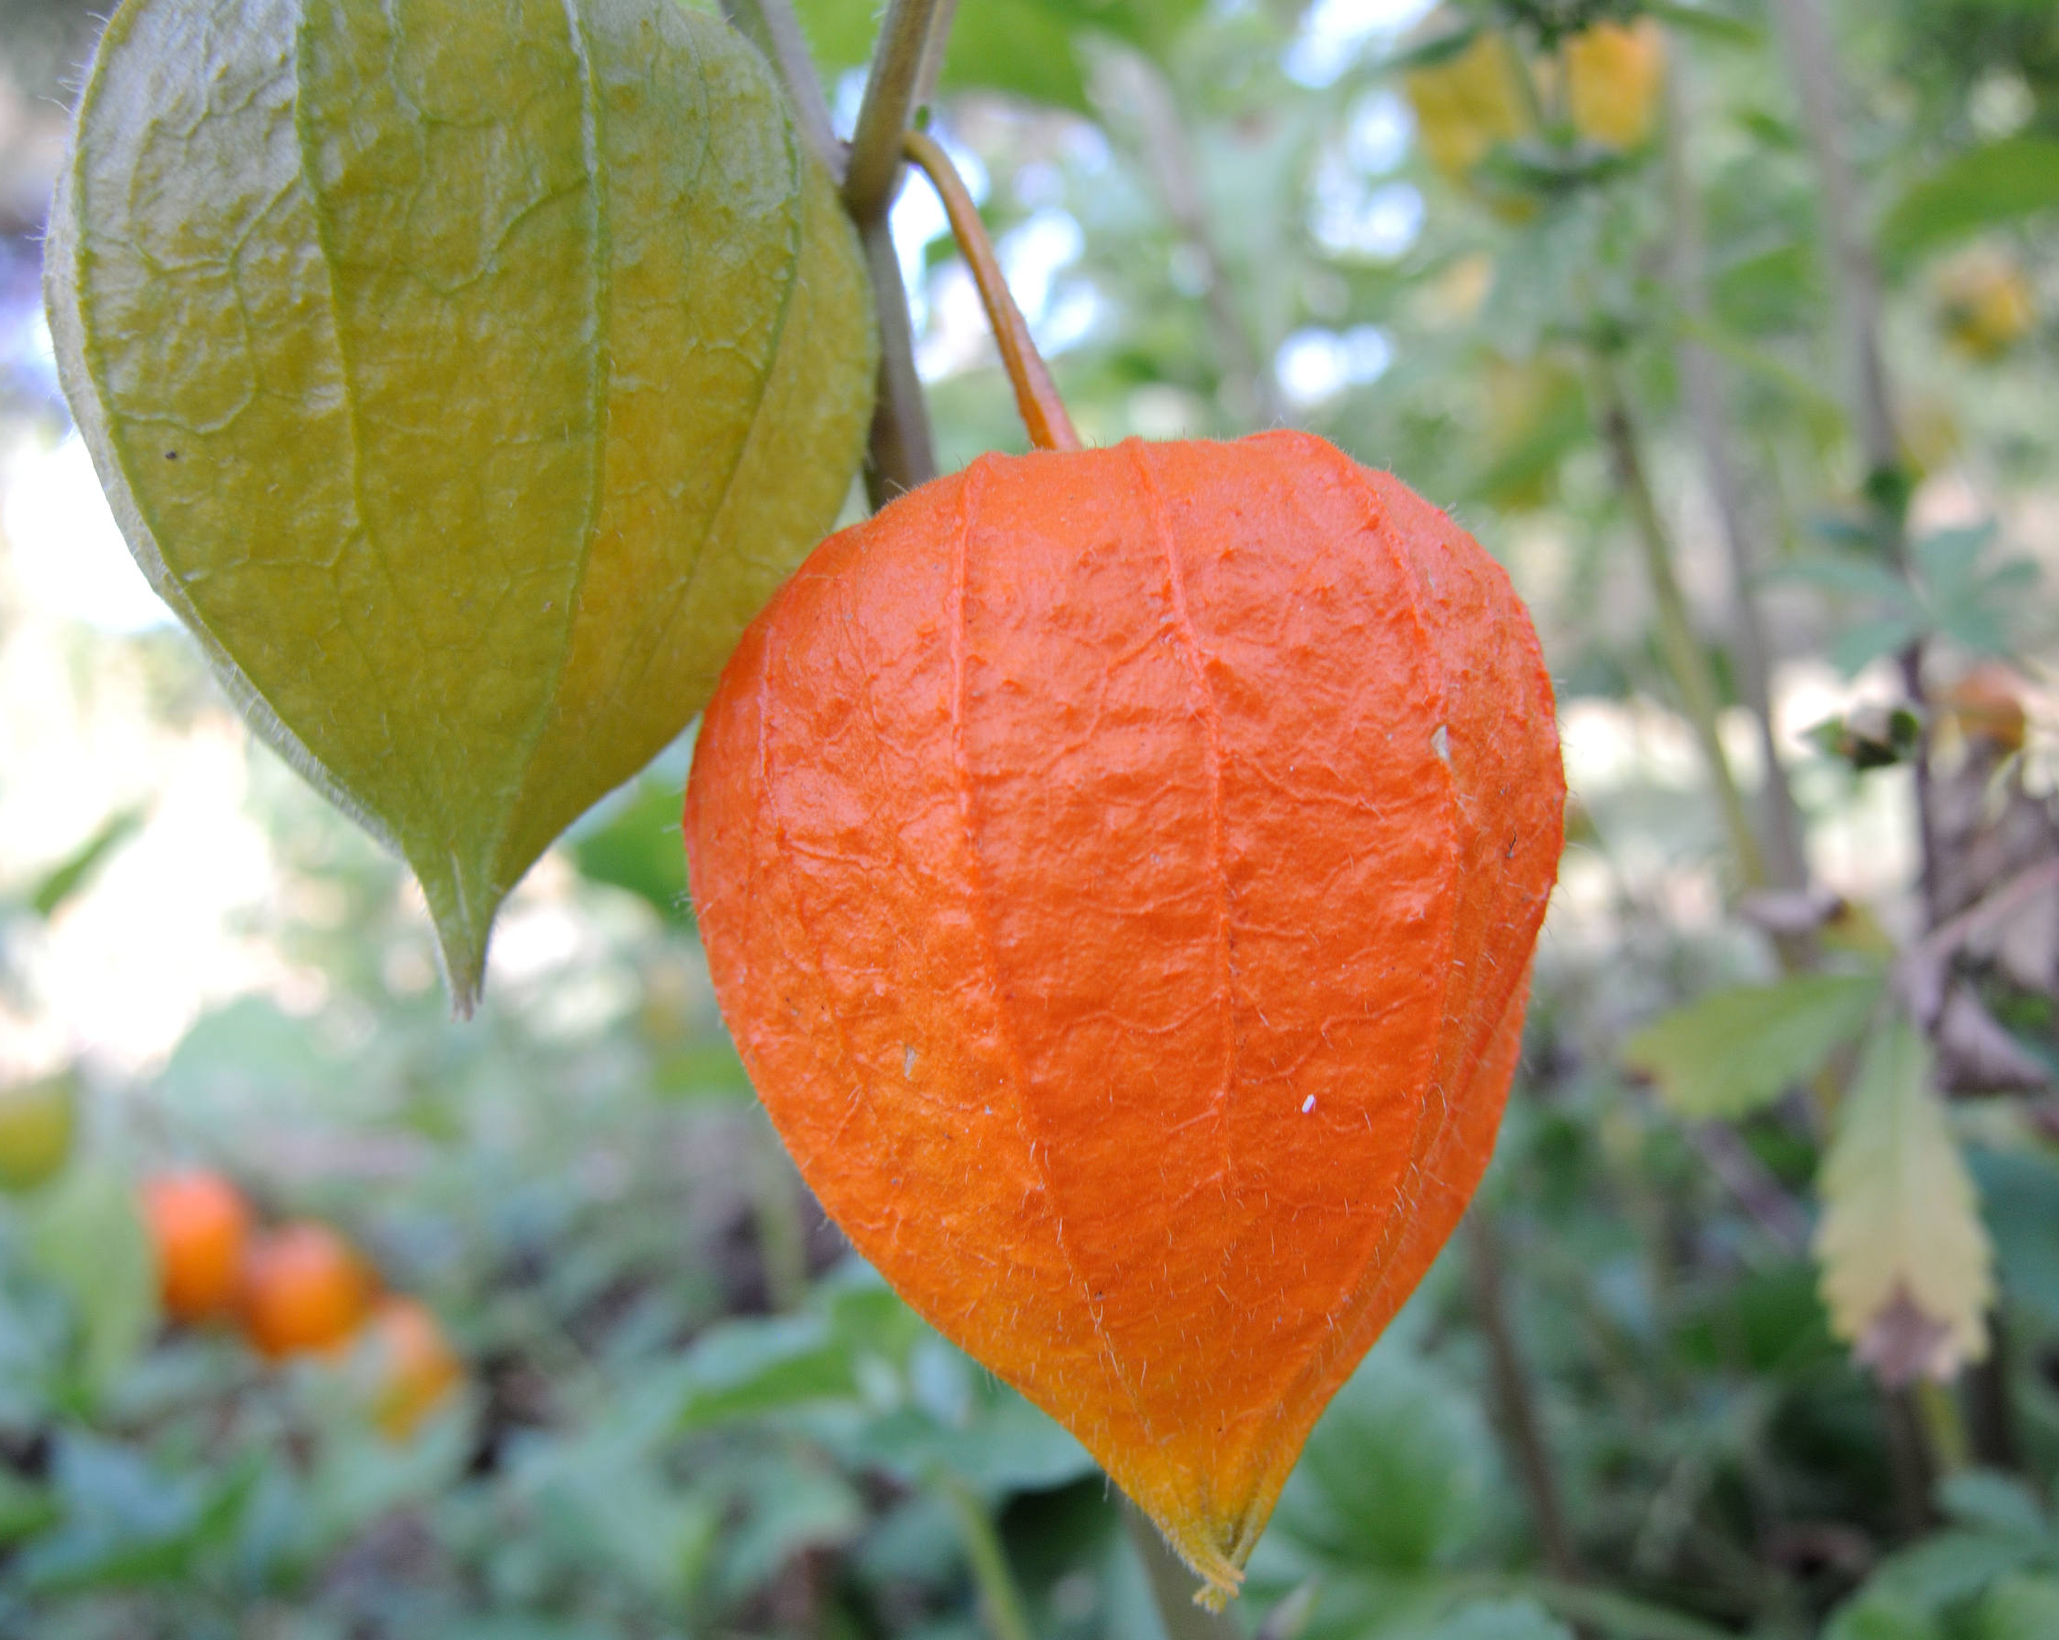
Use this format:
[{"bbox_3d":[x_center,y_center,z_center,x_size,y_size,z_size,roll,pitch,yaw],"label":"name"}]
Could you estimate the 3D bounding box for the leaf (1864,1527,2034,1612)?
[{"bbox_3d":[0.312,0.255,0.600,0.055,0.018,0.045,0,24,0],"label":"leaf"}]

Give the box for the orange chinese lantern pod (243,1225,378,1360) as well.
[{"bbox_3d":[-0.265,0.174,0.650,0.043,0.051,0.043,-2,6,0],"label":"orange chinese lantern pod"}]

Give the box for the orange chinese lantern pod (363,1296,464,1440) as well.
[{"bbox_3d":[-0.224,0.199,0.640,0.038,0.050,0.038,-2,6,0],"label":"orange chinese lantern pod"}]

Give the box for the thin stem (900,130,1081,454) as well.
[{"bbox_3d":[-0.002,-0.031,0.105,0.004,0.021,0.004,-28,-3,0],"label":"thin stem"}]

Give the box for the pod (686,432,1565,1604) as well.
[{"bbox_3d":[0.006,0.011,0.100,0.048,0.066,0.048,-5,3,0],"label":"pod"}]

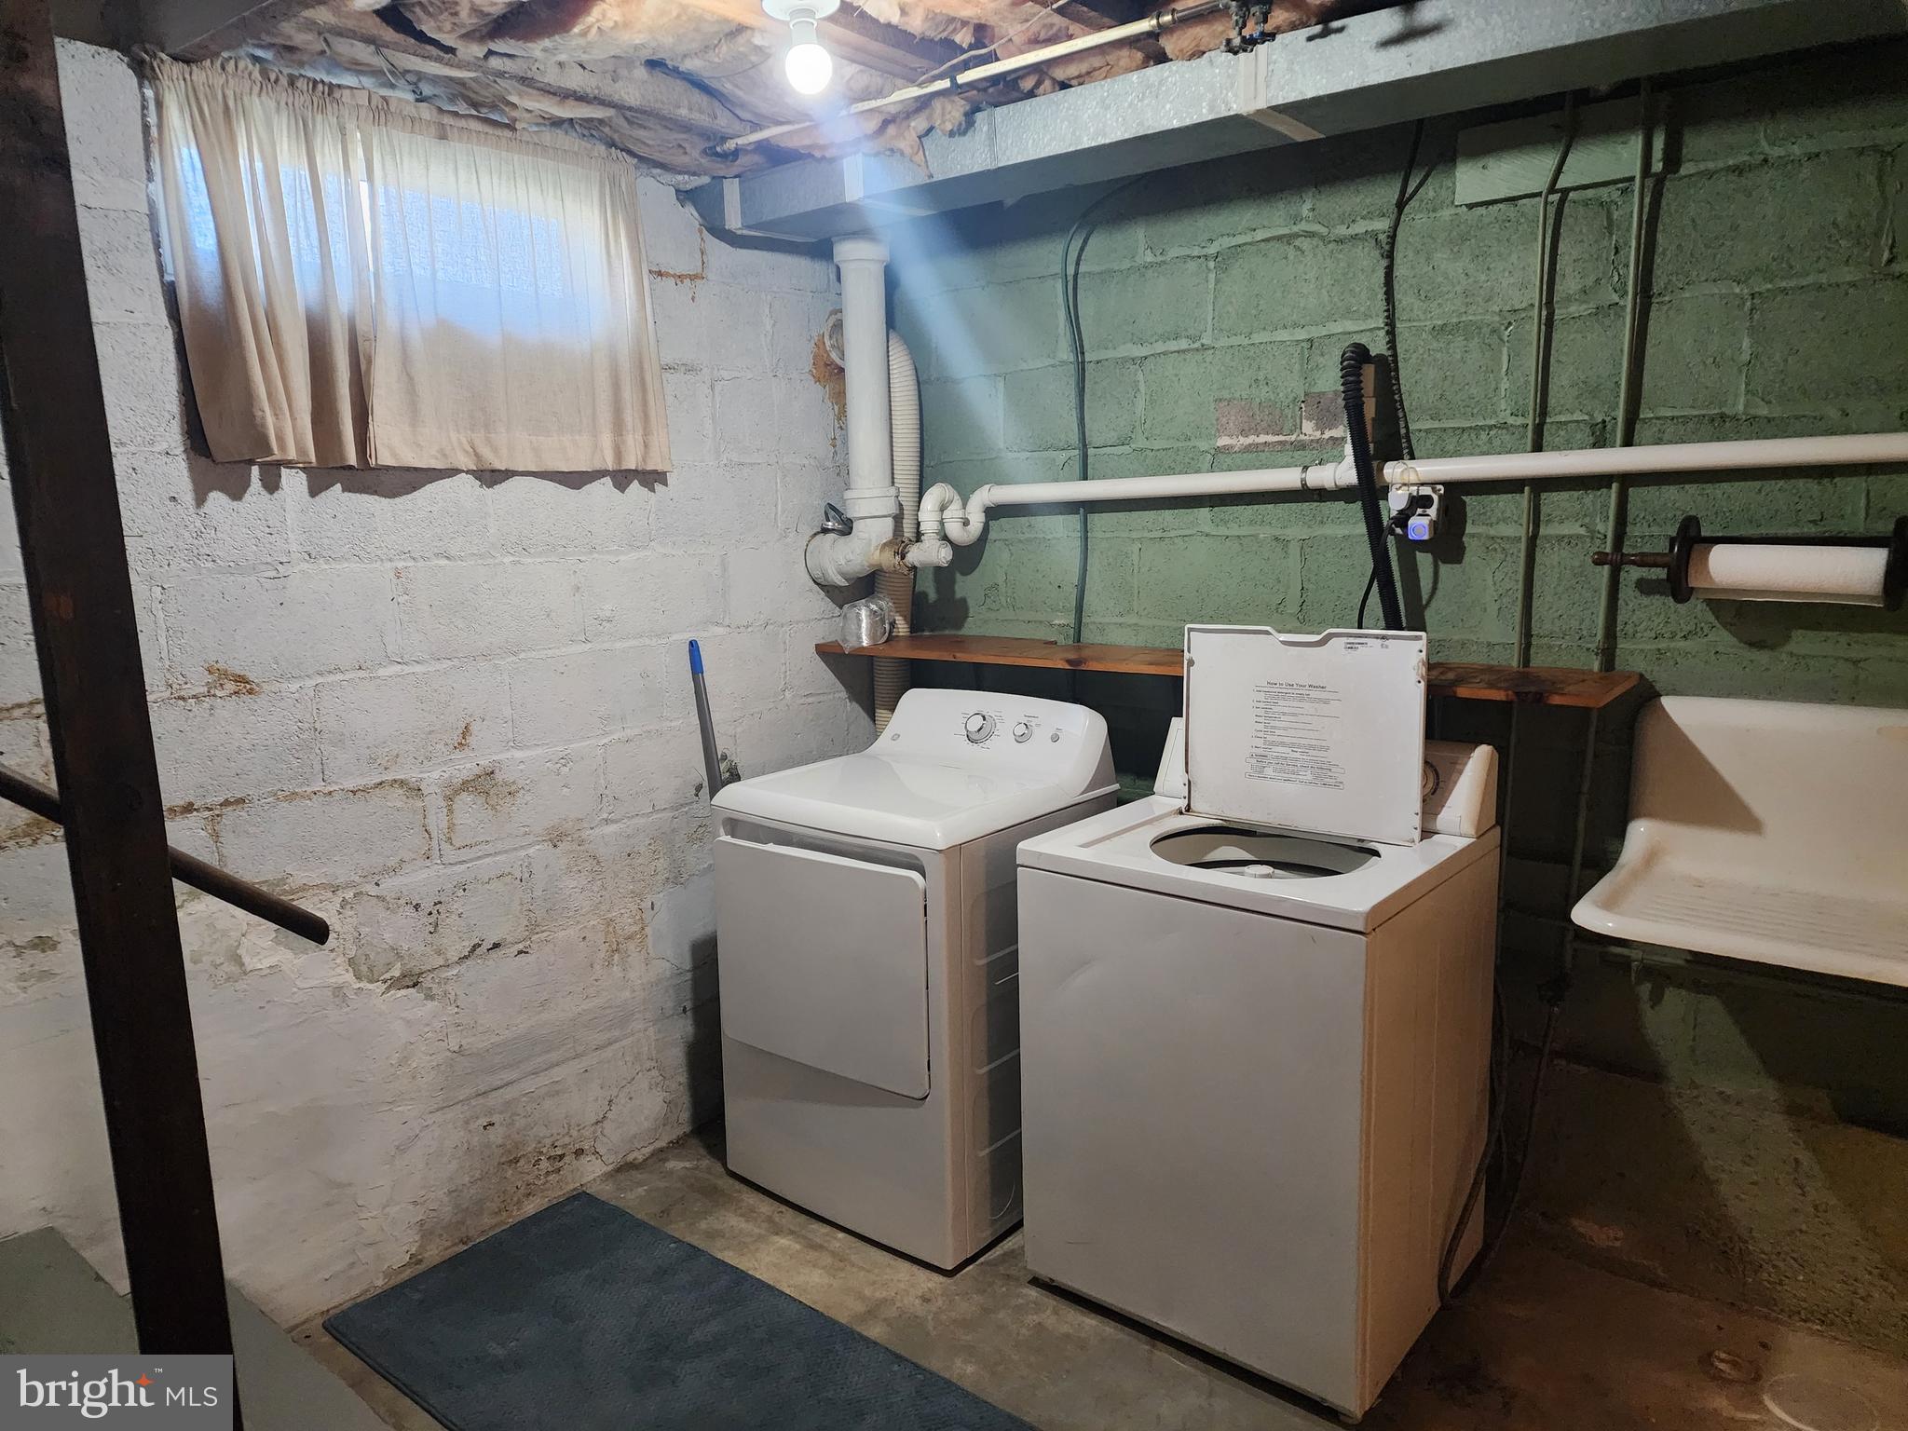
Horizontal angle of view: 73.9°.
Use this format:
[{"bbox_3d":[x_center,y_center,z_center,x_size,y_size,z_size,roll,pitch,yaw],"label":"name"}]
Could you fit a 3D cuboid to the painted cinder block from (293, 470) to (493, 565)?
[{"bbox_3d":[-1.180,-0.415,2.597,0.170,0.200,0.400,6,12,40],"label":"painted cinder block"}]

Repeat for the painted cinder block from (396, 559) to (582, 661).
[{"bbox_3d":[-1.017,-0.232,2.686,0.160,0.203,0.405,5,11,39],"label":"painted cinder block"}]

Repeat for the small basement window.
[{"bbox_3d":[-1.034,-0.846,2.579,0.120,0.685,1.020,6,12,40],"label":"small basement window"}]

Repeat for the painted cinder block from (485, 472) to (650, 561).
[{"bbox_3d":[-0.920,-0.472,2.894,0.170,0.200,0.405,6,12,40],"label":"painted cinder block"}]

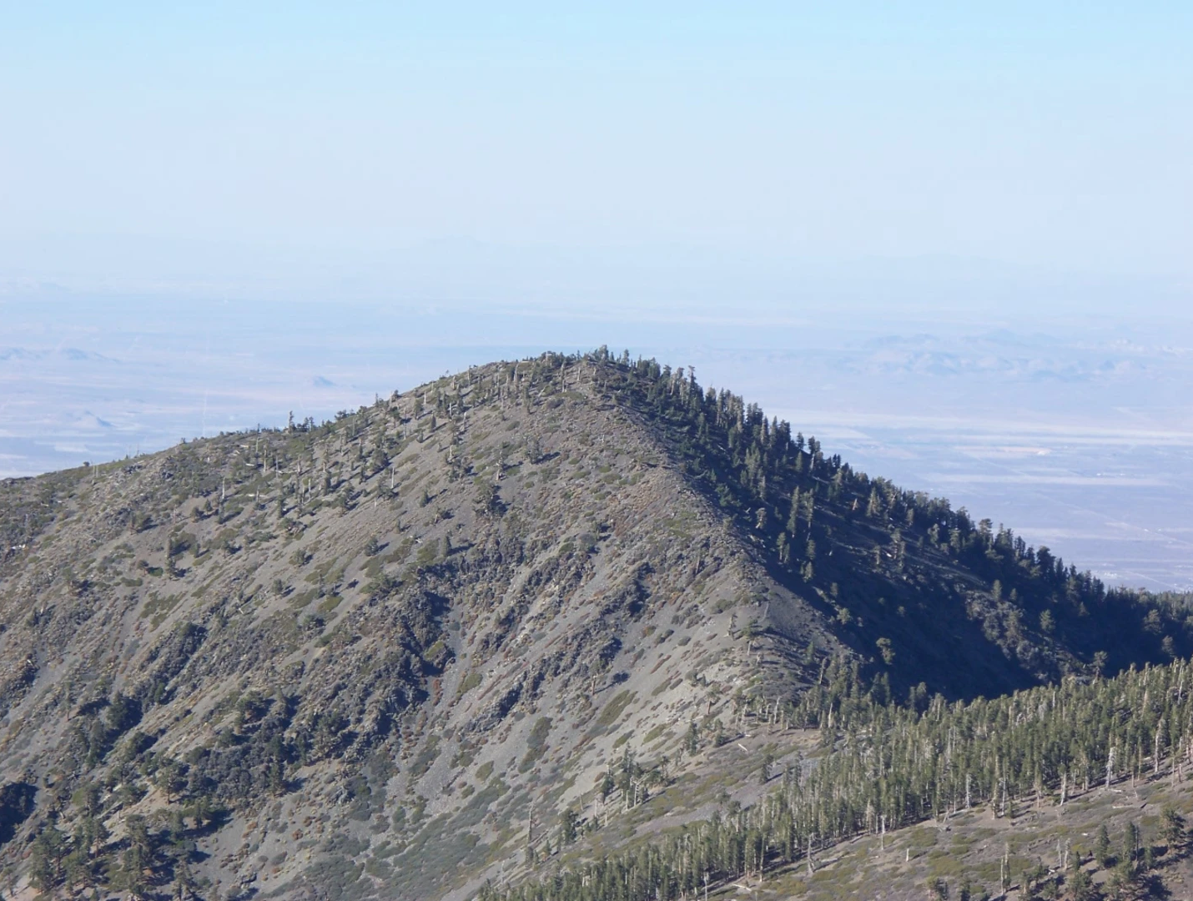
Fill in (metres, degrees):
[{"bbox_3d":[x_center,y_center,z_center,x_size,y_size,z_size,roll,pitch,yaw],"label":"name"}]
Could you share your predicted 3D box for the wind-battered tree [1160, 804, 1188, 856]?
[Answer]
[{"bbox_3d":[297.430,195.868,2450.000,13.604,25.618,13.043,0,3,0],"label":"wind-battered tree"}]

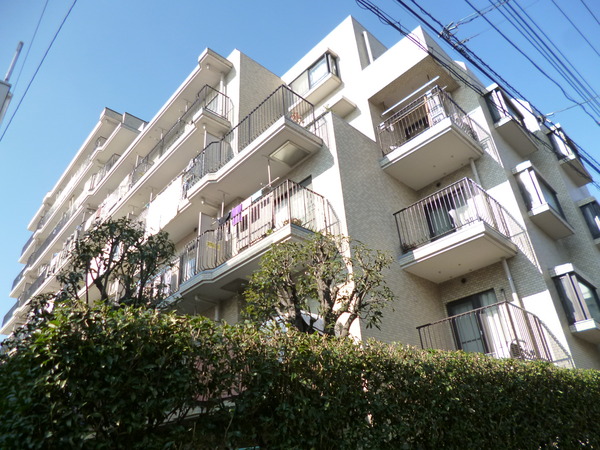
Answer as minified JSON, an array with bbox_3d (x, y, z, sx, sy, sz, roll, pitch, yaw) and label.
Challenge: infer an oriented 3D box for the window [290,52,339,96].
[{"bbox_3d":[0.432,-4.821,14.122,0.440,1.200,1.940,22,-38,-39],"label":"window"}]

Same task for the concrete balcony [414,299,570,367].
[{"bbox_3d":[3.753,2.647,8.482,1.740,1.390,2.020,22,-38,-39],"label":"concrete balcony"}]

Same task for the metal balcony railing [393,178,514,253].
[{"bbox_3d":[3.573,0.101,9.847,1.660,1.140,1.980,22,-38,-39],"label":"metal balcony railing"}]

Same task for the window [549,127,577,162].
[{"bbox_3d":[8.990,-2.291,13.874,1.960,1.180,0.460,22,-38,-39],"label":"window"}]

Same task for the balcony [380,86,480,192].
[{"bbox_3d":[3.422,-2.220,11.169,1.740,1.470,2.020,22,-38,-39],"label":"balcony"}]

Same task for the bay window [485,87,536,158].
[{"bbox_3d":[6.172,-3.010,12.150,1.950,1.350,0.460,22,-38,-39],"label":"bay window"}]

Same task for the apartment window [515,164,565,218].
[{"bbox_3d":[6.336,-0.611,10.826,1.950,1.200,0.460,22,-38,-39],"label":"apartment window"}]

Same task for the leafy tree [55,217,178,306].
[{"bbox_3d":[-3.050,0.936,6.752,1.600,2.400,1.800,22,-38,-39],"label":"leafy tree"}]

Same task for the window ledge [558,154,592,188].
[{"bbox_3d":[8.667,-1.662,13.000,1.735,0.157,0.421,24,-40,-38],"label":"window ledge"}]

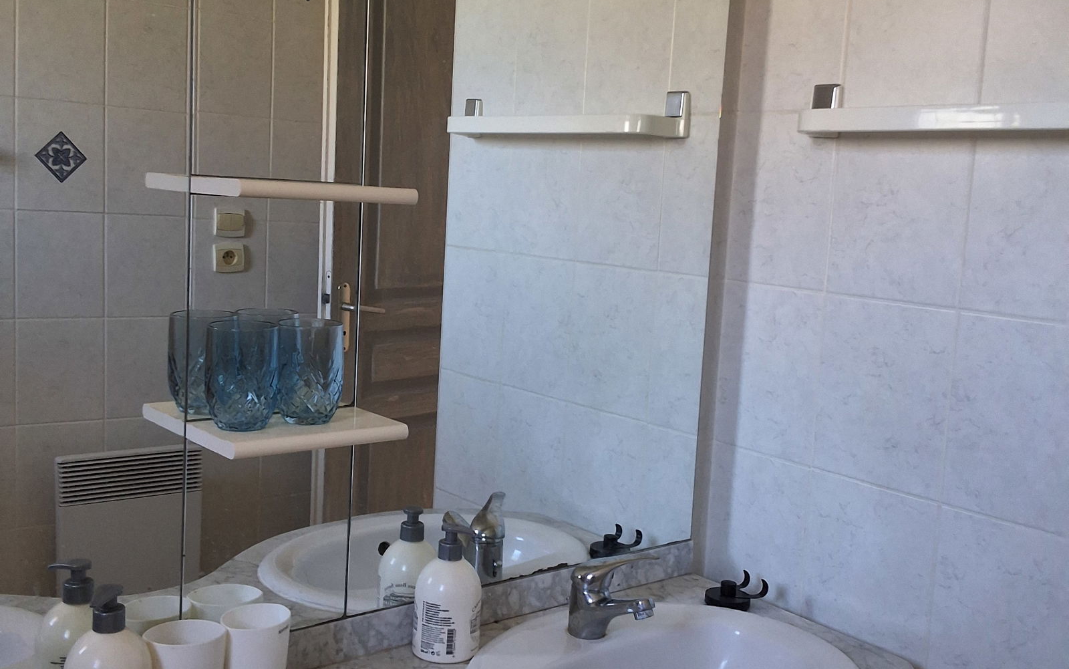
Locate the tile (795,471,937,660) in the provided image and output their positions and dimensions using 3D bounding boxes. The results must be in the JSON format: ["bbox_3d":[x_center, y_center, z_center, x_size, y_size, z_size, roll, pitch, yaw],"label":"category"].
[{"bbox_3d":[0.453,0.328,1.577,0.009,0.249,0.200,-3,9,-39],"label":"tile"}]

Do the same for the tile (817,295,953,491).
[{"bbox_3d":[0.466,0.078,1.544,0.010,0.249,0.201,-3,9,-39],"label":"tile"}]

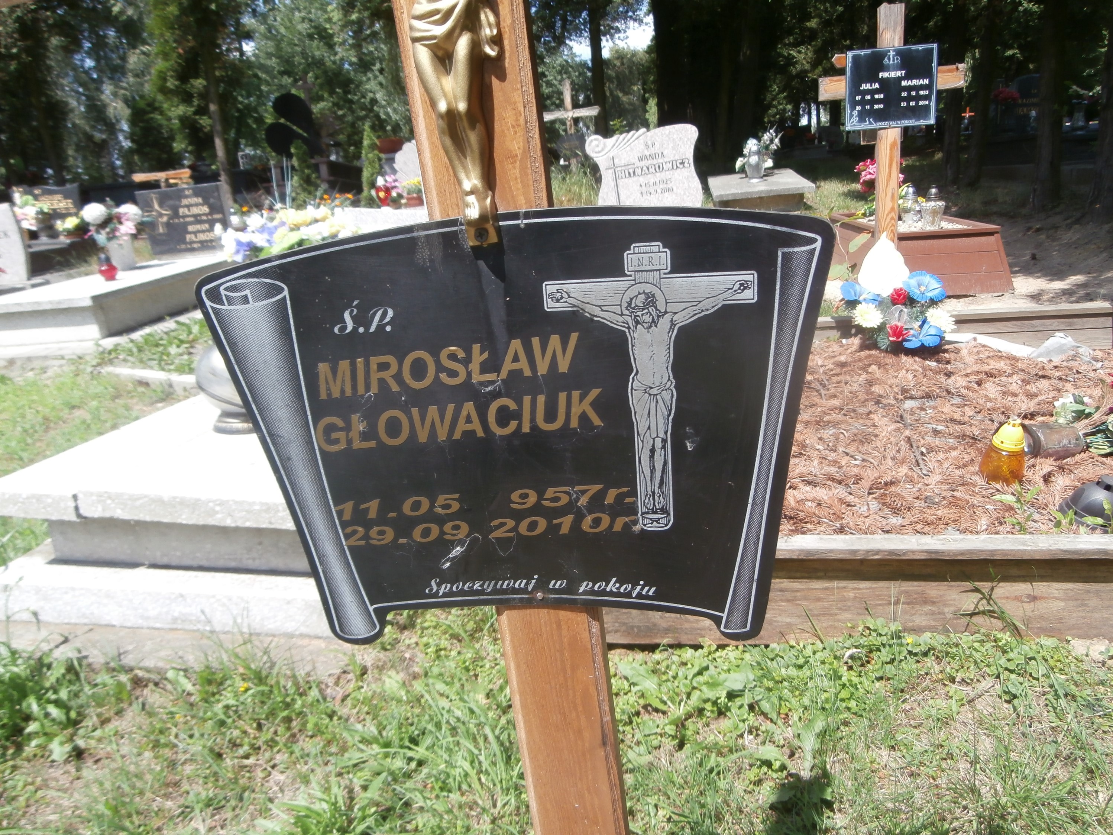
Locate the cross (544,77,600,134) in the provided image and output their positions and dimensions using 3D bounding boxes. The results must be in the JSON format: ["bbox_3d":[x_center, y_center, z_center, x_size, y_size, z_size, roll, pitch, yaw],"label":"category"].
[{"bbox_3d":[0.186,-2.860,8.300,0.650,1.400,0.100,-5,18,9],"label":"cross"}]

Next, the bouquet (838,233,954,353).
[{"bbox_3d":[1.270,-0.465,2.900,0.420,0.400,0.280,-2,18,16],"label":"bouquet"}]

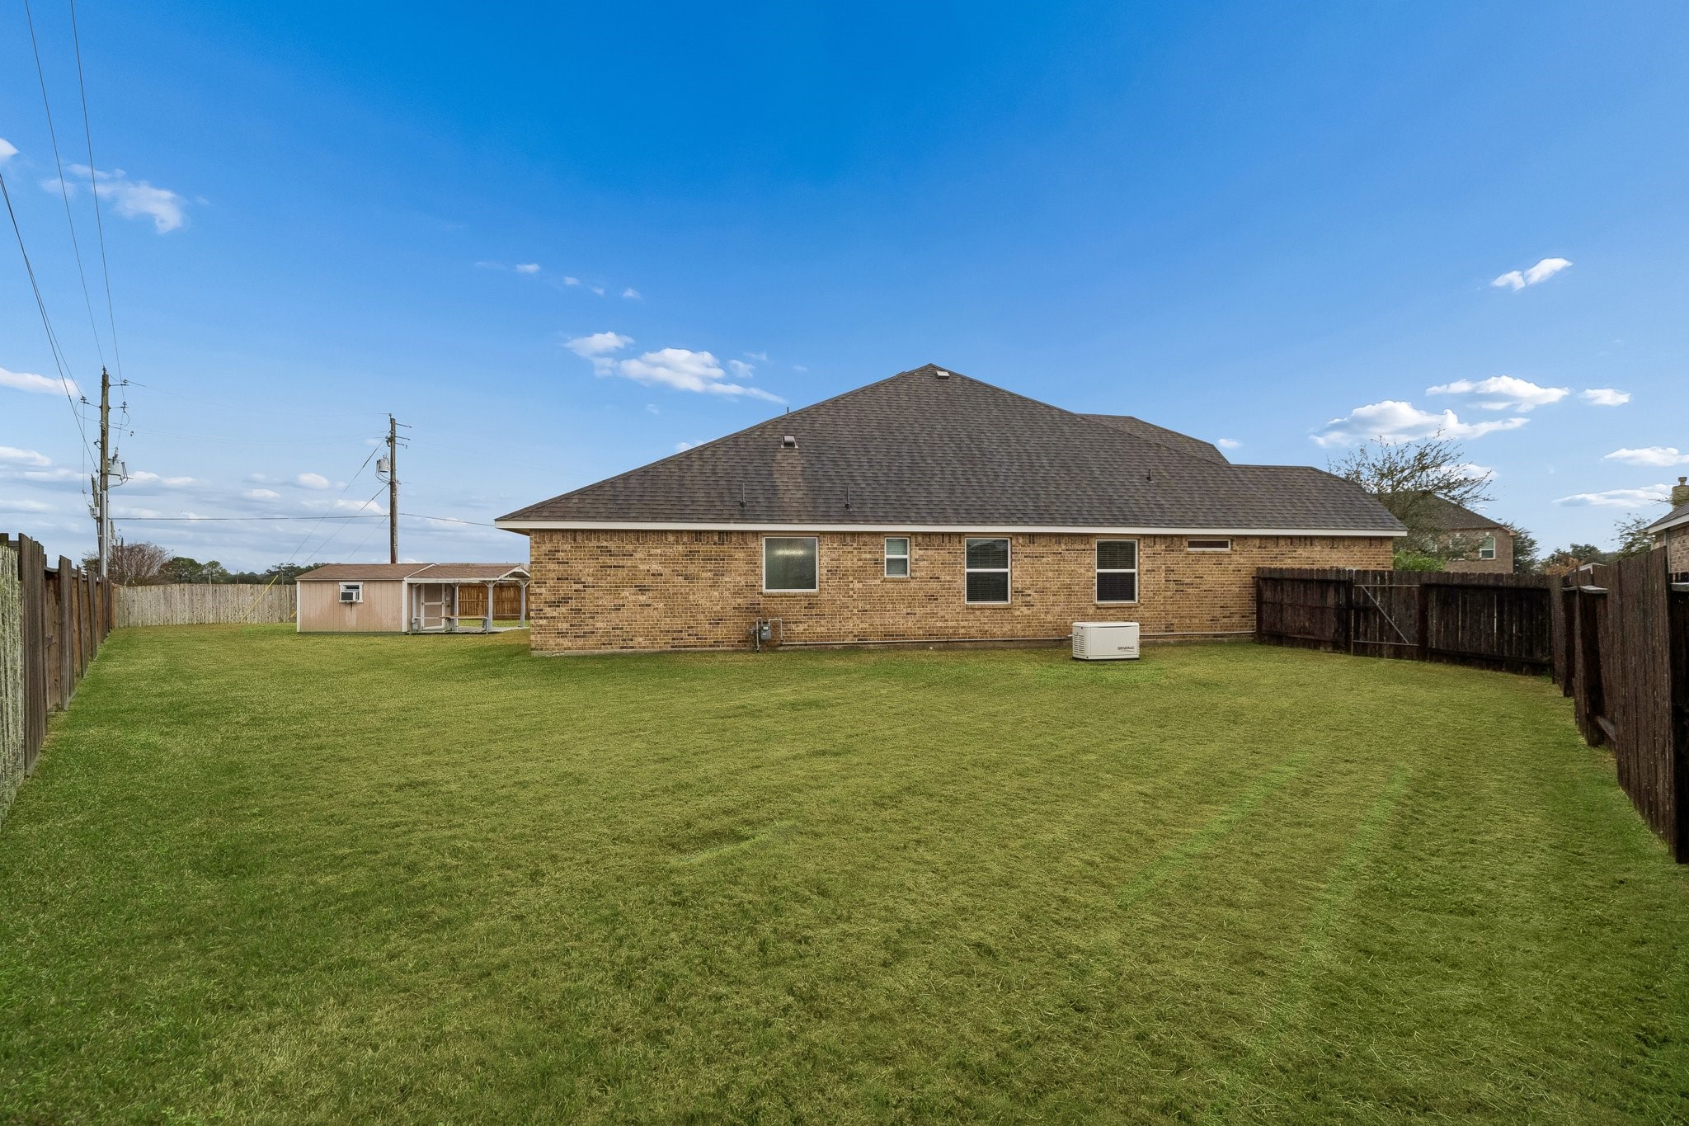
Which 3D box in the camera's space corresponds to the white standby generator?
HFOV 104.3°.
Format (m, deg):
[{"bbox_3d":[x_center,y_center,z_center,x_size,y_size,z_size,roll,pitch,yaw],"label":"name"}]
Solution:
[{"bbox_3d":[5.580,1.620,13.900,1.220,0.750,0.640,0,0,-9],"label":"white standby generator"}]

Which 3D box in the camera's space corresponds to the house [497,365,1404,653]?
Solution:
[{"bbox_3d":[2.180,-1.950,22.900,21.000,7.850,17.000,0,0,-9],"label":"house"}]

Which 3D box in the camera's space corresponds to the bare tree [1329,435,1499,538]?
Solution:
[{"bbox_3d":[20.500,-1.300,24.000,5.600,6.600,5.500,0,0,-9],"label":"bare tree"}]

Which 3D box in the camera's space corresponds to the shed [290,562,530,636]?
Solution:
[{"bbox_3d":[-14.550,1.160,22.950,6.950,2.340,3.000,0,0,4],"label":"shed"}]

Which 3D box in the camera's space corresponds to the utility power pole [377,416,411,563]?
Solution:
[{"bbox_3d":[-20.800,-2.050,30.300,1.300,9.550,1.100,0,0,-44],"label":"utility power pole"}]

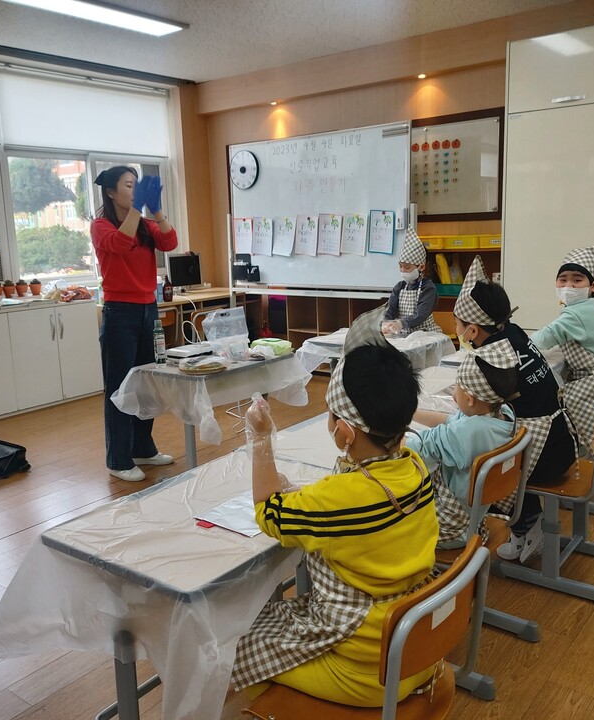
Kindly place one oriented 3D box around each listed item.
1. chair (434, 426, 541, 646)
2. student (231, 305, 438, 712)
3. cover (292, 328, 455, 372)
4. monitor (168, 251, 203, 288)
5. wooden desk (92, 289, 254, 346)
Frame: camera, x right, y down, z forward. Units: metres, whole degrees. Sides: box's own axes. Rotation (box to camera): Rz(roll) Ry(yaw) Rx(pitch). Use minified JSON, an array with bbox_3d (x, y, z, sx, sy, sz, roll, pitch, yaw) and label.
[{"bbox_3d":[0.476,0.545,2.123,0.460,0.714,0.390,7,14,38],"label":"chair"},{"bbox_3d":[0.060,0.434,1.343,0.380,1.050,0.480,-11,14,-40],"label":"student"},{"bbox_3d":[0.433,-0.035,4.072,0.720,0.210,0.560,7,14,38],"label":"cover"},{"bbox_3d":[-1.067,-0.821,6.576,0.370,0.360,0.170,-10,13,-35],"label":"monitor"},{"bbox_3d":[-1.075,-0.213,6.306,0.730,0.721,1.280,7,14,38],"label":"wooden desk"}]

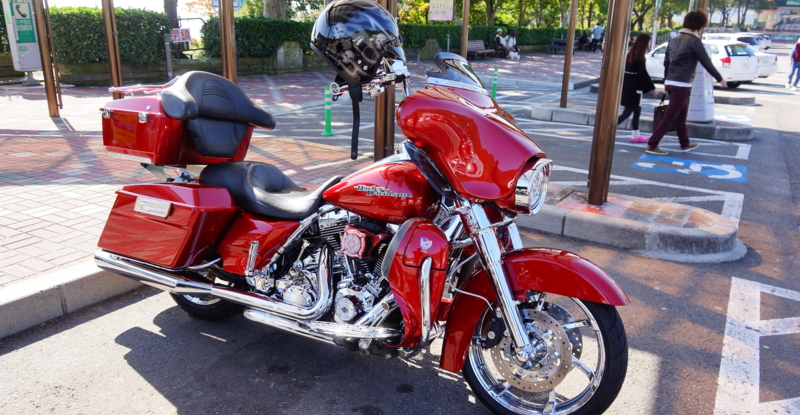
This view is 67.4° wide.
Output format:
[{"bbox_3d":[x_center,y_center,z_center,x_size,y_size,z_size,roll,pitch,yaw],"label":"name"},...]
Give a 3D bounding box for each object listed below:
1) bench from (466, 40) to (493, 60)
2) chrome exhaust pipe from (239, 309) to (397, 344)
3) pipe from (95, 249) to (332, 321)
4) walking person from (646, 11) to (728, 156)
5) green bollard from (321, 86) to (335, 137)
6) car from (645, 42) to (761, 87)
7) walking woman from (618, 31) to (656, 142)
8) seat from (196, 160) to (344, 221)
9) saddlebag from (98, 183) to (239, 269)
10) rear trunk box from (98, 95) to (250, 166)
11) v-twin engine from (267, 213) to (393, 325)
[{"bbox_3d":[3.380,-6.696,25.500,0.600,0.800,1.500,13,21,33],"label":"bench"},{"bbox_3d":[-0.343,0.455,2.378,0.670,0.110,0.130,10,8,26],"label":"chrome exhaust pipe"},{"bbox_3d":[-0.846,0.219,2.600,1.290,0.340,0.140,10,8,26],"label":"pipe"},{"bbox_3d":[3.715,-1.601,7.724,0.800,1.750,0.520,-5,18,-21],"label":"walking person"},{"bbox_3d":[-0.993,-1.319,8.190,0.200,0.650,0.200,2,17,0],"label":"green bollard"},{"bbox_3d":[10.050,-5.040,20.900,1.700,1.480,4.400,-5,18,-21],"label":"car"},{"bbox_3d":[3.333,-1.675,8.405,0.580,1.490,0.450,-3,18,-14],"label":"walking woman"},{"bbox_3d":[-0.581,-0.088,2.749,0.710,0.230,0.360,10,8,26],"label":"seat"},{"bbox_3d":[-1.007,0.071,2.632,0.630,0.315,0.230,10,8,26],"label":"saddlebag"},{"bbox_3d":[-1.093,-0.383,2.988,0.460,0.310,0.560,10,8,26],"label":"rear trunk box"},{"bbox_3d":[-0.279,0.217,2.594,0.520,0.460,0.400,10,8,26],"label":"v-twin engine"}]

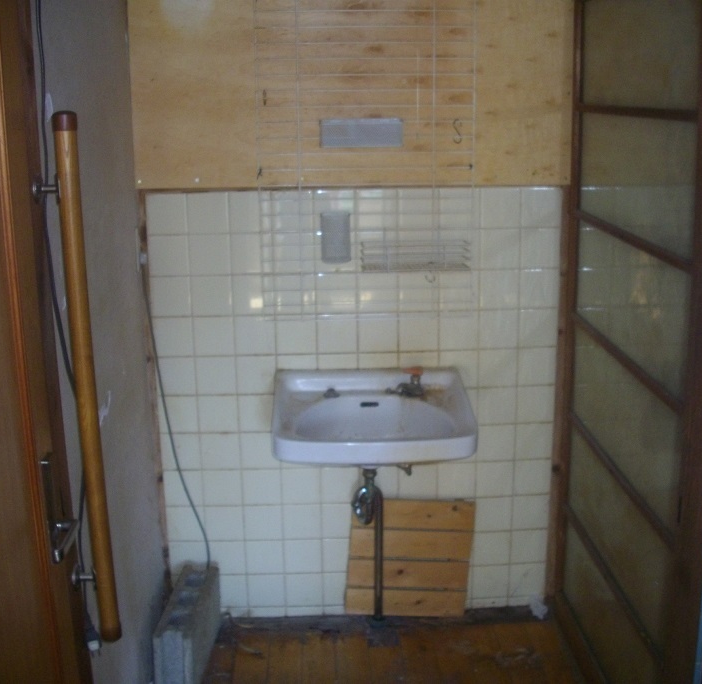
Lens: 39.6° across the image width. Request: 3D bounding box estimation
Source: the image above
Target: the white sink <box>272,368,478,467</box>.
[{"bbox_3d":[0.050,0.224,2.511,0.501,0.204,0.398,-1,16,-2],"label":"white sink"}]

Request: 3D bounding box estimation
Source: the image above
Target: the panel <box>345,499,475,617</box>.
[{"bbox_3d":[0.171,0.631,2.820,0.353,0.375,0.018,2,13,-3],"label":"panel"}]

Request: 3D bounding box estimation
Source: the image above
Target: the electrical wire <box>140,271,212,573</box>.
[{"bbox_3d":[-0.472,0.234,2.658,0.137,0.882,0.048,-1,16,-2],"label":"electrical wire"}]

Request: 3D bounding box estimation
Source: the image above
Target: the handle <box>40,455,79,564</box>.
[{"bbox_3d":[-0.468,0.278,1.570,0.050,0.169,0.157,-1,16,-2],"label":"handle"}]

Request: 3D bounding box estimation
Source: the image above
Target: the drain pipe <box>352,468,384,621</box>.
[{"bbox_3d":[0.049,0.573,2.689,0.086,0.552,0.184,-1,16,-2],"label":"drain pipe"}]

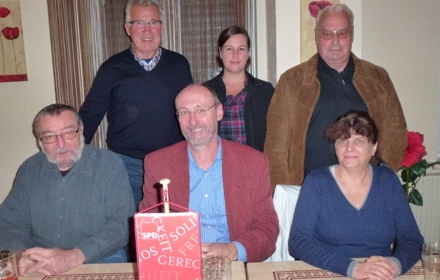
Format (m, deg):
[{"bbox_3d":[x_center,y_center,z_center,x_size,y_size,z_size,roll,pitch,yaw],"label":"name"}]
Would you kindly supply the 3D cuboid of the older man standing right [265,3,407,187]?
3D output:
[{"bbox_3d":[0.560,0.200,1.900,0.670,1.700,0.380,0,9,10],"label":"older man standing right"}]

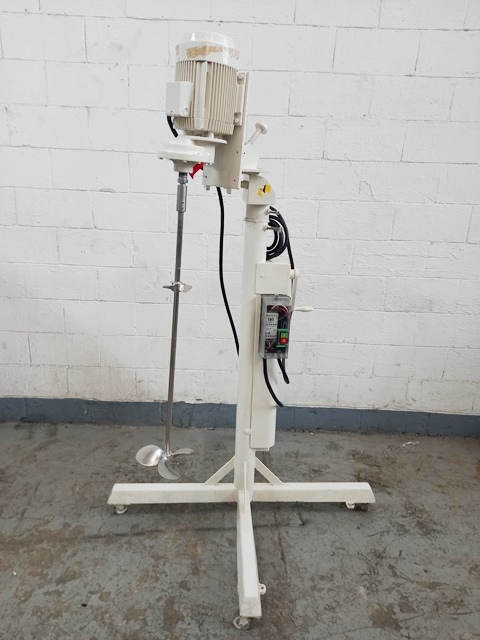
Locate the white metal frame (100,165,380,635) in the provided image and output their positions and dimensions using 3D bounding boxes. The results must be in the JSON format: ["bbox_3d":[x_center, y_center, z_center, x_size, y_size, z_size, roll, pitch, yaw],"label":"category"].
[{"bbox_3d":[0.045,0.174,1.938,1.220,1.500,1.210,1,17,-3],"label":"white metal frame"}]

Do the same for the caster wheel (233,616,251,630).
[{"bbox_3d":[0.008,1.029,1.590,0.062,0.062,0.036,2,17,-1],"label":"caster wheel"}]

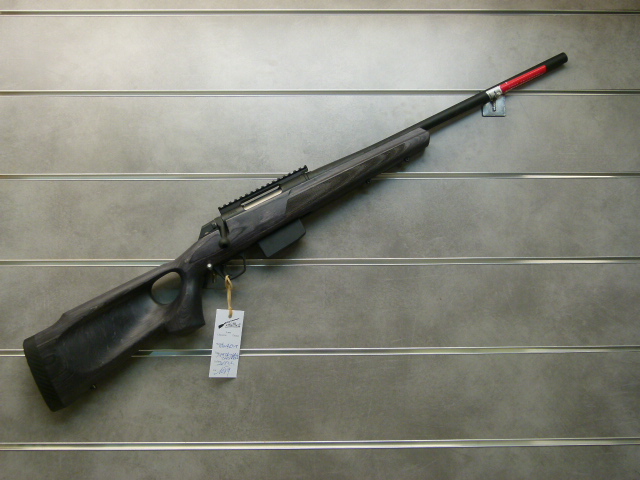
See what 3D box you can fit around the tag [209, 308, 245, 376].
[{"bbox_3d":[-0.151,0.169,1.023,0.044,0.107,0.002,6,-8,0],"label":"tag"}]

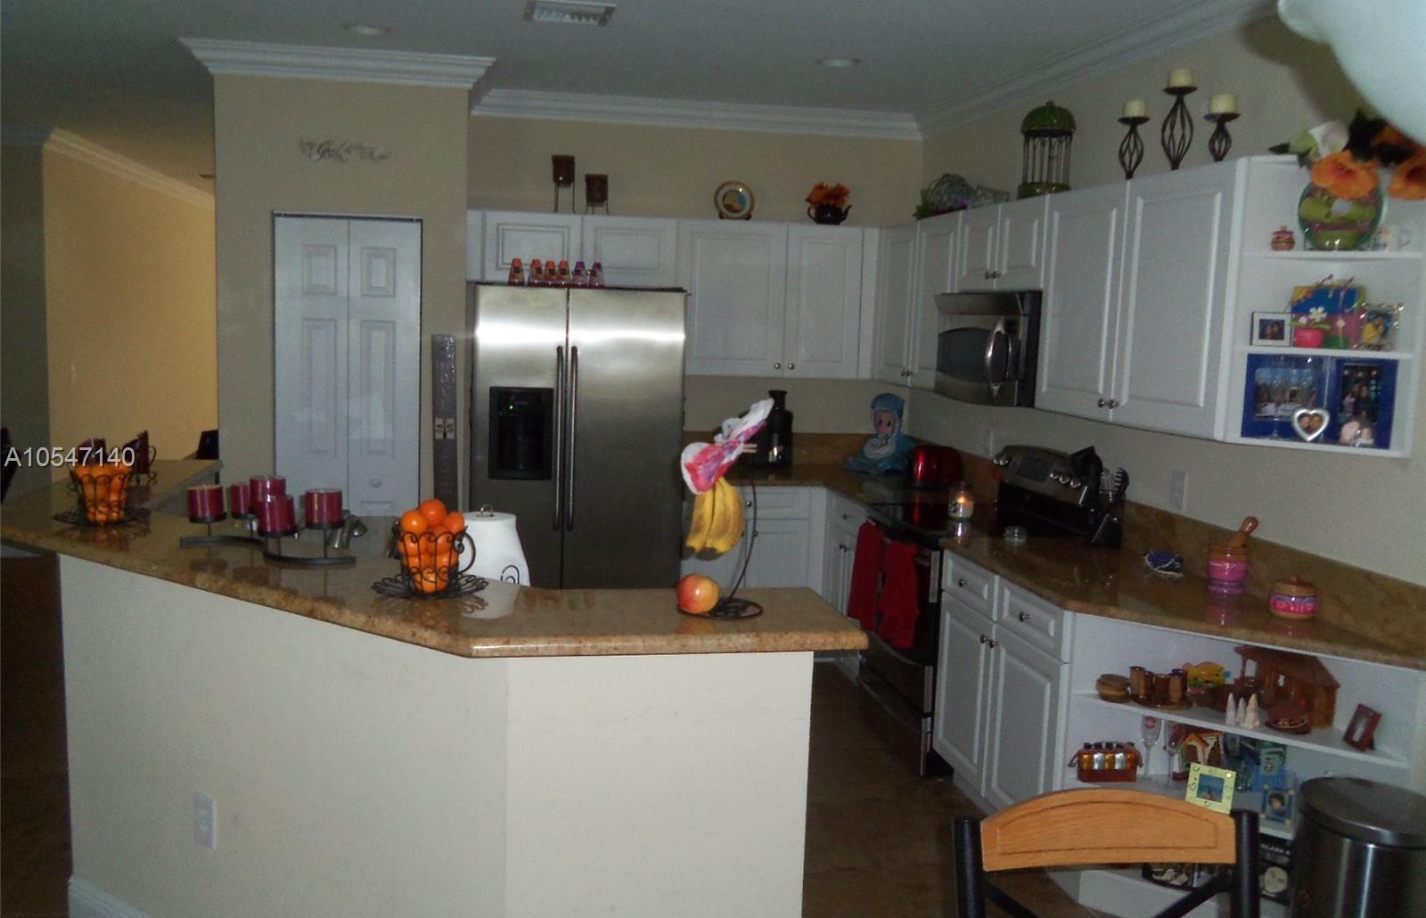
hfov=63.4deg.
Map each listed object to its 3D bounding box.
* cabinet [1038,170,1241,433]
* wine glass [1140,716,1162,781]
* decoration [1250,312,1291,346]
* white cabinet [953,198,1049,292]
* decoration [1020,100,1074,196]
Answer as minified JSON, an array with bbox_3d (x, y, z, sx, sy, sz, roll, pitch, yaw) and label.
[{"bbox_3d":[1.419,-0.485,3.598,0.325,0.750,1.056,0,7,-11],"label":"cabinet"},{"bbox_3d":[1.265,0.828,3.346,0.063,0.205,0.063,0,7,-11],"label":"wine glass"},{"bbox_3d":[1.491,-0.344,3.079,0.115,0.090,0.030,1,7,-2],"label":"decoration"},{"bbox_3d":[1.270,-0.817,4.515,0.330,0.335,0.766,0,7,-11],"label":"white cabinet"},{"bbox_3d":[1.286,-1.175,4.415,0.220,0.397,0.220,0,7,-11],"label":"decoration"}]

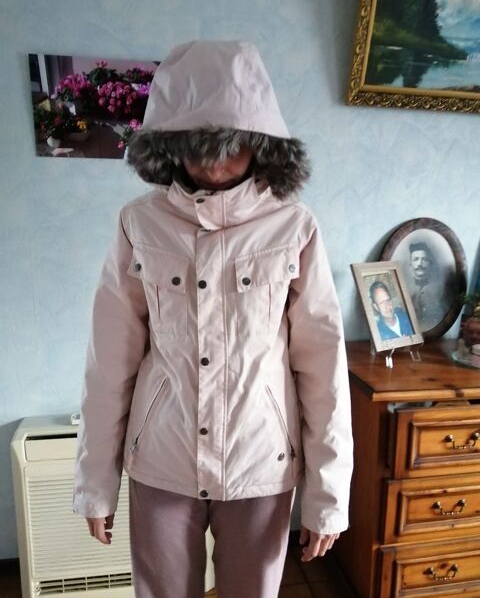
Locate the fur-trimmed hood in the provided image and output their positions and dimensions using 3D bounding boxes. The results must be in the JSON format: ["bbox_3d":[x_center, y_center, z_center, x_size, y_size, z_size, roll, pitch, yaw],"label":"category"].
[{"bbox_3d":[-0.034,-0.314,0.839,0.299,0.272,0.280,1,10,2],"label":"fur-trimmed hood"}]

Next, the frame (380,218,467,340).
[{"bbox_3d":[0.688,-0.067,1.824,0.375,0.466,0.035,-1,5,-10],"label":"frame"}]

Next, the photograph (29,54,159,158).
[{"bbox_3d":[-0.434,-0.610,1.543,0.440,0.305,0.018,-1,10,-10],"label":"photograph"}]

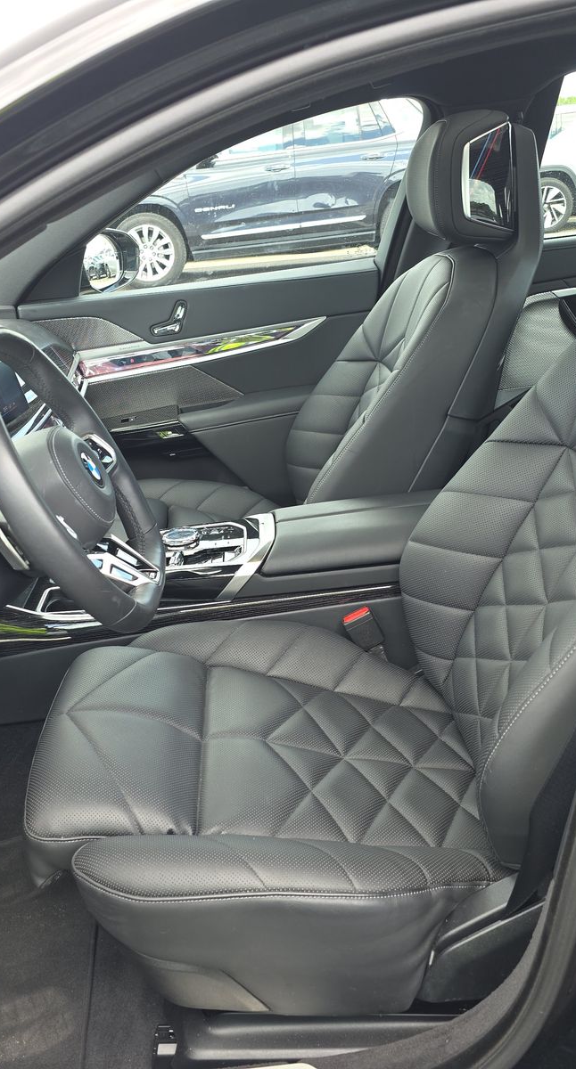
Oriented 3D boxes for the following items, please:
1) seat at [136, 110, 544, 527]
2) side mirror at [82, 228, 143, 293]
[{"bbox_3d":[-0.045,-0.262,1.821,0.960,0.950,0.570,-6,21,-1],"label":"seat"},{"bbox_3d":[-0.436,-0.659,2.287,0.140,0.165,0.230,0,22,13],"label":"side mirror"}]

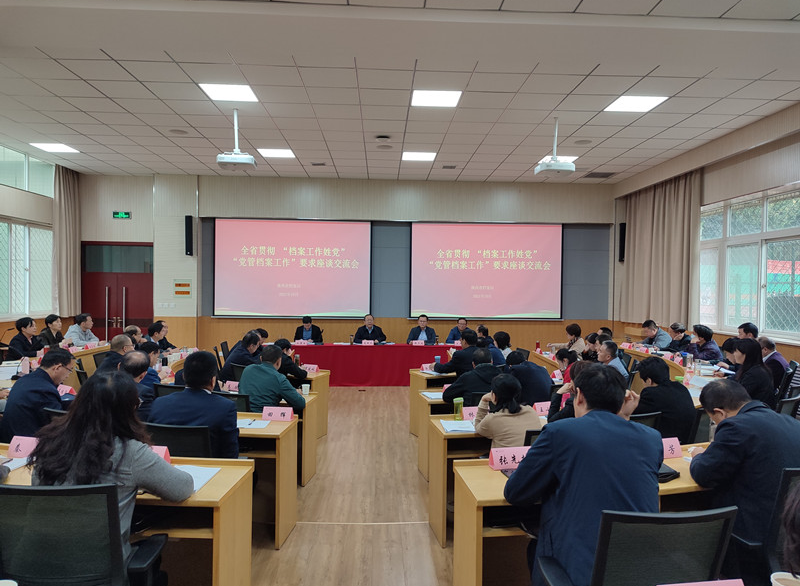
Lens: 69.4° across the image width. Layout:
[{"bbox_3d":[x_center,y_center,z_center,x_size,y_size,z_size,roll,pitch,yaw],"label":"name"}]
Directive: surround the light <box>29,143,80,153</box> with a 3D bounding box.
[{"bbox_3d":[-5.692,-2.415,9.578,0.600,0.050,0.600,1,0,-2],"label":"light"}]

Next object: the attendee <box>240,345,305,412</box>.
[{"bbox_3d":[-1.087,1.087,4.854,0.550,1.250,0.780,1,0,3],"label":"attendee"}]

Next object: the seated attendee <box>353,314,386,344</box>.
[{"bbox_3d":[-0.587,1.050,11.047,0.580,1.280,0.700,1,1,-2],"label":"seated attendee"}]

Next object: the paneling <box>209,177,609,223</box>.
[{"bbox_3d":[0.187,-1.901,11.907,8.530,0.831,0.100,1,0,-2],"label":"paneling"}]

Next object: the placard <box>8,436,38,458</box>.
[{"bbox_3d":[-2.067,0.869,3.254,0.220,0.100,0.095,1,0,4],"label":"placard"}]

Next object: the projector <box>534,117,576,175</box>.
[{"bbox_3d":[2.014,-1.900,7.468,0.470,0.722,0.380,1,1,0],"label":"projector"}]

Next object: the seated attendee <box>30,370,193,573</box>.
[{"bbox_3d":[-1.193,0.977,2.391,0.570,1.310,0.750,1,1,5],"label":"seated attendee"}]

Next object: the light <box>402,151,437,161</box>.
[{"bbox_3d":[0.325,-2.317,9.749,0.600,0.050,0.600,1,0,-2],"label":"light"}]

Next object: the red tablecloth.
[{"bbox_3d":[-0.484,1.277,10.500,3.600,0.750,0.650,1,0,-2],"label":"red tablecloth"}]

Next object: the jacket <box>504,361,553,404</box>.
[{"bbox_3d":[1.091,0.897,5.045,0.480,0.640,0.430,1,0,-22],"label":"jacket"}]

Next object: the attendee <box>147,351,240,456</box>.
[{"bbox_3d":[-1.182,0.974,3.285,0.540,1.260,0.760,1,0,1],"label":"attendee"}]

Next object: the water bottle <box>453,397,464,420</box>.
[{"bbox_3d":[0.442,0.884,4.359,0.076,0.168,0.076,1,0,-2],"label":"water bottle"}]

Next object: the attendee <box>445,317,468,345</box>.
[{"bbox_3d":[1.187,1.100,11.106,0.560,1.230,0.700,1,1,-2],"label":"attendee"}]

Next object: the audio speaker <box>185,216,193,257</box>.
[{"bbox_3d":[-4.260,-1.155,11.655,0.140,0.796,0.140,1,1,-7],"label":"audio speaker"}]

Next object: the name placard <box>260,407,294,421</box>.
[{"bbox_3d":[-0.910,0.897,4.230,0.220,0.095,0.080,1,0,-2],"label":"name placard"}]

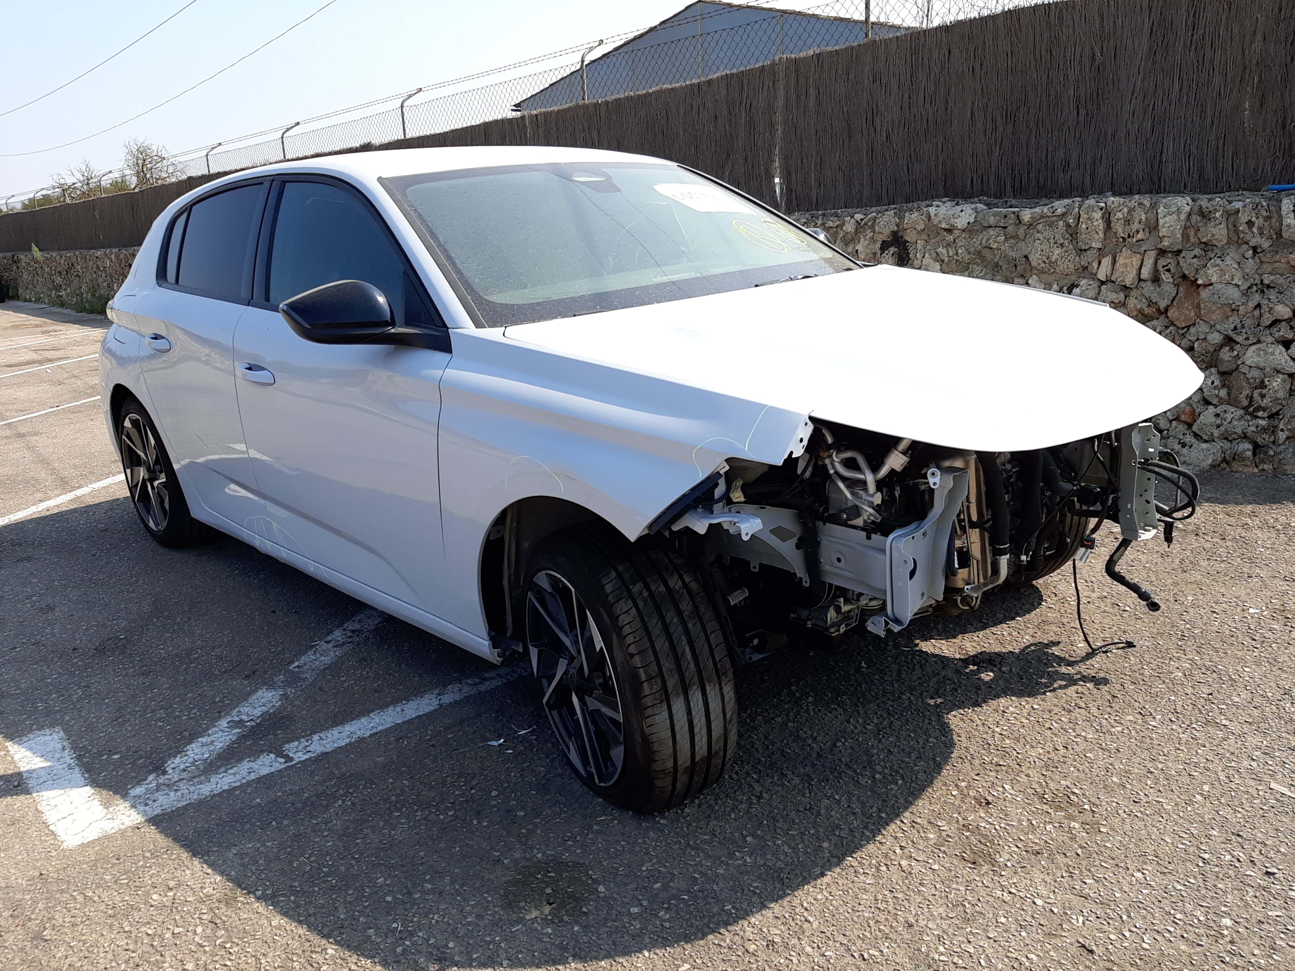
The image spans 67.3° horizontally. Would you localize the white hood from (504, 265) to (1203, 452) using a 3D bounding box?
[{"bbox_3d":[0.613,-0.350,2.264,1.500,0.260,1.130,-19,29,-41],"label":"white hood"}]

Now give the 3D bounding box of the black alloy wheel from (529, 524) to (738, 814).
[{"bbox_3d":[-0.070,0.377,2.112,0.230,0.630,0.630,-13,20,-26],"label":"black alloy wheel"}]

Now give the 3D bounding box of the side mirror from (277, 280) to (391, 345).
[{"bbox_3d":[-0.714,-0.405,2.286,0.240,0.165,0.175,-19,23,-41],"label":"side mirror"}]

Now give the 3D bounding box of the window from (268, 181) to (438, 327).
[{"bbox_3d":[-0.786,-0.642,2.579,1.080,0.390,0.080,14,1,44],"label":"window"}]

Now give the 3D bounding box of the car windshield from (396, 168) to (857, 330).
[{"bbox_3d":[-0.025,-0.762,2.803,1.470,0.140,0.840,-19,51,-41],"label":"car windshield"}]

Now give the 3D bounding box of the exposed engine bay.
[{"bbox_3d":[0.702,0.023,2.310,1.400,0.600,0.780,-19,23,-41],"label":"exposed engine bay"}]

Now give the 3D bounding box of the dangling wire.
[{"bbox_3d":[1.194,0.313,2.588,0.200,0.310,0.120,-19,23,-41],"label":"dangling wire"}]

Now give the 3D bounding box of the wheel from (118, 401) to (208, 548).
[{"bbox_3d":[-1.919,-0.077,3.935,0.225,0.630,0.630,-19,23,-41],"label":"wheel"}]

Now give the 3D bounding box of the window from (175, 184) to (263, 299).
[{"bbox_3d":[-1.428,-0.814,3.223,0.760,0.360,0.080,14,1,44],"label":"window"}]

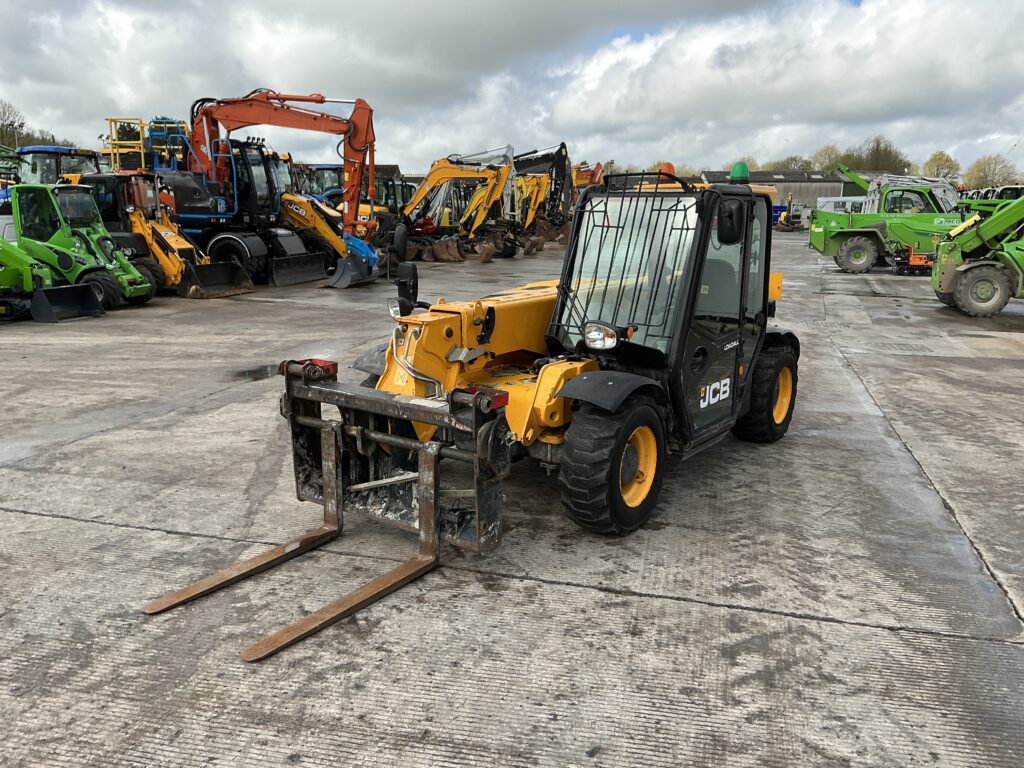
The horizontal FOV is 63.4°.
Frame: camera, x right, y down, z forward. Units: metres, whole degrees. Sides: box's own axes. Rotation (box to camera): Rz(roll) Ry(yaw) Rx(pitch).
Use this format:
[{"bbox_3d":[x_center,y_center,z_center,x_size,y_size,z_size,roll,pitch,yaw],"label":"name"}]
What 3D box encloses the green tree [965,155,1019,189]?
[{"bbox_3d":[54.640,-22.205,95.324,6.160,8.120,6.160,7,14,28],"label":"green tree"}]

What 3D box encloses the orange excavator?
[{"bbox_3d":[-6.066,-4.570,19.230,6.350,4.280,2.550,4,13,17],"label":"orange excavator"}]

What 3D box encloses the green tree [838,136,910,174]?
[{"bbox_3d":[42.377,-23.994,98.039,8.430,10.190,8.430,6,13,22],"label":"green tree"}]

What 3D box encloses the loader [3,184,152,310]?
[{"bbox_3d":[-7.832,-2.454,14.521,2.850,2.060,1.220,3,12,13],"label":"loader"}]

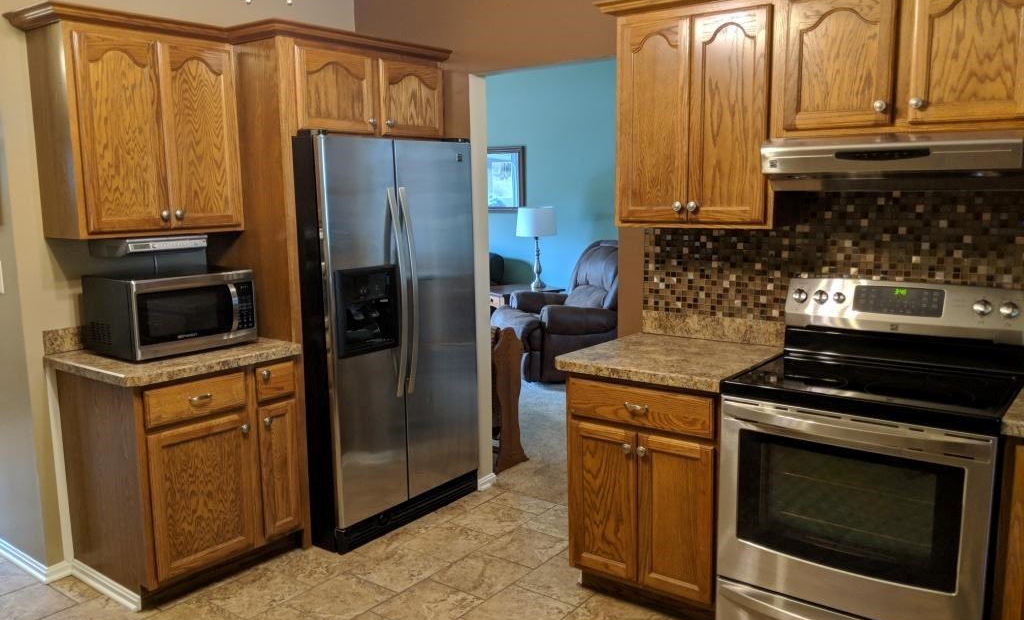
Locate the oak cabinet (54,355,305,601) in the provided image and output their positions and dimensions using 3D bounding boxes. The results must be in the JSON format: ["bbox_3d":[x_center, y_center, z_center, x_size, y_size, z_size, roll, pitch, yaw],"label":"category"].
[{"bbox_3d":[-1.353,0.612,3.321,0.596,0.836,0.708,6,11,37],"label":"oak cabinet"}]

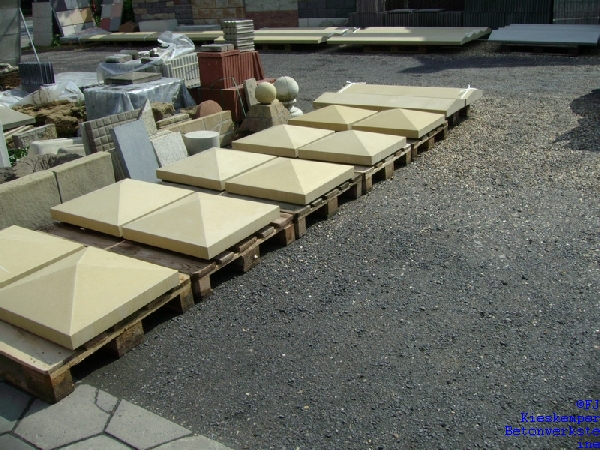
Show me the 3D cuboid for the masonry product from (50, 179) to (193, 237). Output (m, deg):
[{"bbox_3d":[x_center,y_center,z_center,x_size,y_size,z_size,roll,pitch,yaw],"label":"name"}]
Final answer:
[{"bbox_3d":[-1.076,-0.172,3.691,0.607,0.166,0.607,11,27,32],"label":"masonry product"}]

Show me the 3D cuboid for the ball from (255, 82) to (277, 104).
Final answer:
[{"bbox_3d":[-0.336,-1.286,5.912,0.211,0.211,0.211,-3,22,1],"label":"ball"}]

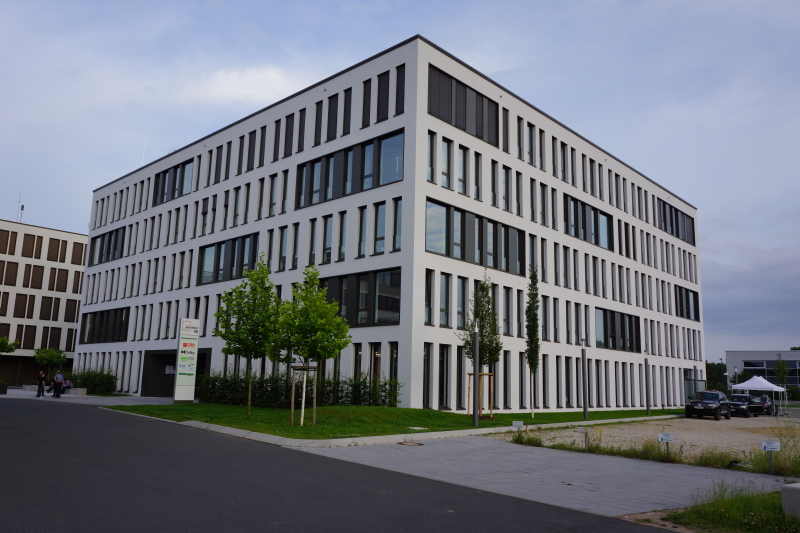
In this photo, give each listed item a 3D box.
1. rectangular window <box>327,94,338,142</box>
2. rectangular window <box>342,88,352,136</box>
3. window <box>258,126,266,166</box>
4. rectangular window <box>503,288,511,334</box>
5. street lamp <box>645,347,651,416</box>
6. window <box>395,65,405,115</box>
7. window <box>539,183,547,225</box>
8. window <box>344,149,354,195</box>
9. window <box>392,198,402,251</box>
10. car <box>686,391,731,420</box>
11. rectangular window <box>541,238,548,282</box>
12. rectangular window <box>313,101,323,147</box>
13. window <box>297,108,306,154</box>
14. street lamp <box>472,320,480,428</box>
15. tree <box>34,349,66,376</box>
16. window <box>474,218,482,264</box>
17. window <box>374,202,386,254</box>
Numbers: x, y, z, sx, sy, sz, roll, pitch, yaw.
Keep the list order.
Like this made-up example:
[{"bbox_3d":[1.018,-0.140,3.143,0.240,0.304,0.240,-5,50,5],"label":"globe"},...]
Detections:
[{"bbox_3d":[-3.837,-8.579,34.856,0.950,2.770,0.200,-8,-15,42],"label":"rectangular window"},{"bbox_3d":[-2.942,-8.724,33.838,0.641,2.806,0.150,-8,-15,42],"label":"rectangular window"},{"bbox_3d":[-8.938,-7.817,39.424,0.670,2.770,0.200,-8,-15,42],"label":"window"},{"bbox_3d":[6.004,2.523,33.777,0.200,2.753,0.892,-9,-15,44],"label":"rectangular window"},{"bbox_3d":[16.596,7.764,40.258,0.230,4.336,0.230,-9,-15,44],"label":"street lamp"},{"bbox_3d":[0.037,-9.167,31.169,0.641,2.806,0.150,-8,-15,42],"label":"window"},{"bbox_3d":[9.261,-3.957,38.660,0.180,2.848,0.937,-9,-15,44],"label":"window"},{"bbox_3d":[-2.799,-5.177,32.964,0.729,2.770,0.200,-9,-15,42],"label":"window"},{"bbox_3d":[-0.116,-2.064,29.782,0.651,2.770,0.200,-9,-15,42],"label":"window"},{"bbox_3d":[19.500,8.740,38.100,1.930,1.730,4.750,-8,-14,39],"label":"car"},{"bbox_3d":[8.913,-0.411,37.301,0.200,2.750,0.669,-9,-15,44],"label":"rectangular window"},{"bbox_3d":[-4.785,-8.423,35.643,0.646,2.704,0.200,-8,-14,42],"label":"rectangular window"},{"bbox_3d":[-5.926,-8.268,36.673,0.616,2.712,0.200,-8,-14,42],"label":"window"},{"bbox_3d":[2.973,4.124,23.430,0.230,4.156,0.230,0,-11,7],"label":"street lamp"},{"bbox_3d":[-29.942,8.956,51.675,2.800,3.669,2.800,8,-13,-29],"label":"tree"},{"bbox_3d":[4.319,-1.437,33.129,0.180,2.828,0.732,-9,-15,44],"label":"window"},{"bbox_3d":[-1.026,-1.909,30.703,0.868,2.678,0.200,-8,-14,42],"label":"window"}]

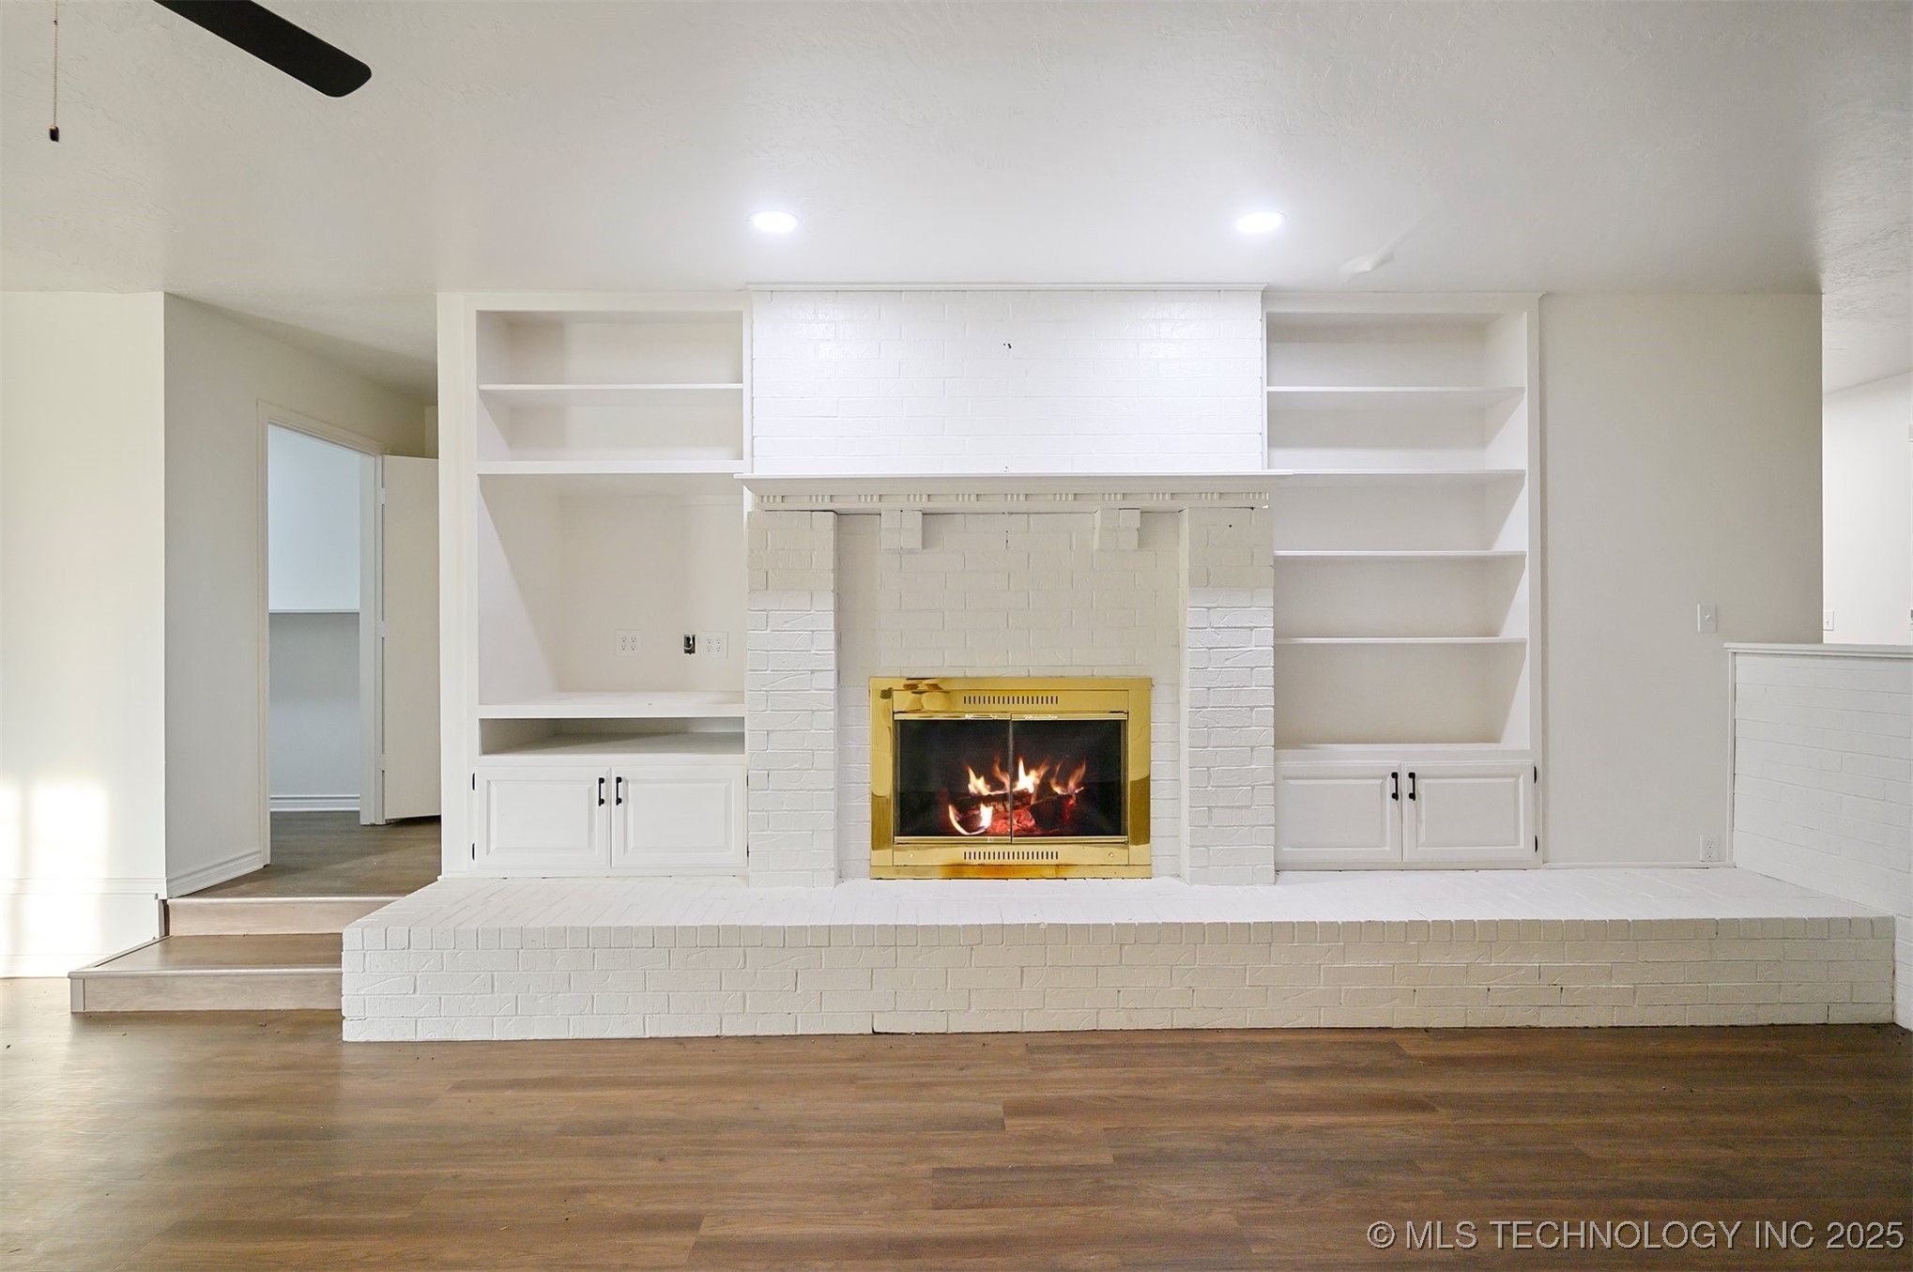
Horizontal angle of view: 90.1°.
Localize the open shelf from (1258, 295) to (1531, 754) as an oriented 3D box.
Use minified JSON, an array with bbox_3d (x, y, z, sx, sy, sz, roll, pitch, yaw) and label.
[{"bbox_3d":[1.791,-0.440,4.020,1.148,1.875,0.307,0,0,-1],"label":"open shelf"}]

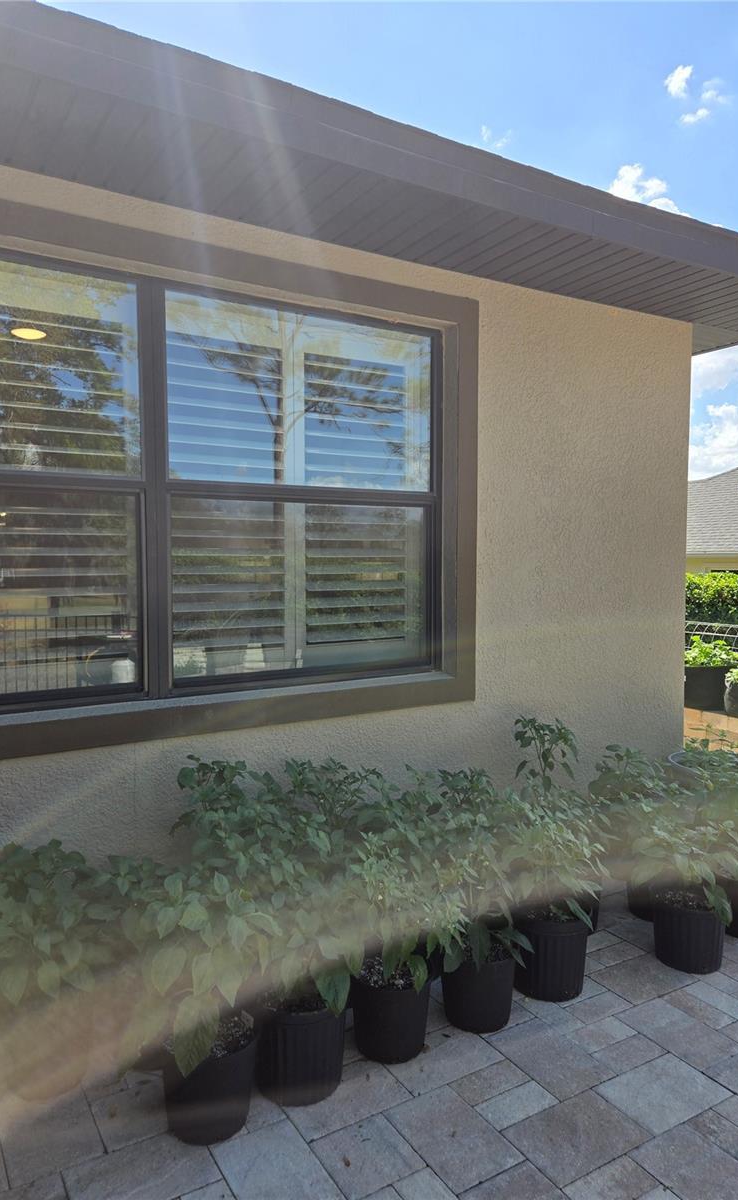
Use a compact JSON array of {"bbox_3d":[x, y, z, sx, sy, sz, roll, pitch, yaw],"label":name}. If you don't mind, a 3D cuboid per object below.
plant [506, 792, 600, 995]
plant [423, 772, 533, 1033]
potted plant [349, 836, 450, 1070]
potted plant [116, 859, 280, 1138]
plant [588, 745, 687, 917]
[{"bbox_3d":[0.613,0.954,2.631,0.287,0.647,0.287,0,3,0],"label":"plant"},{"bbox_3d":[0.339,0.923,2.466,0.315,0.728,0.315,0,3,0],"label":"plant"},{"bbox_3d":[0.086,0.993,2.322,0.275,0.606,0.275,0,3,0],"label":"potted plant"},{"bbox_3d":[-0.442,0.989,2.013,0.380,0.650,0.380,-2,4,-31],"label":"potted plant"},{"bbox_3d":[1.073,0.920,3.182,0.354,0.651,0.354,0,3,0],"label":"plant"}]

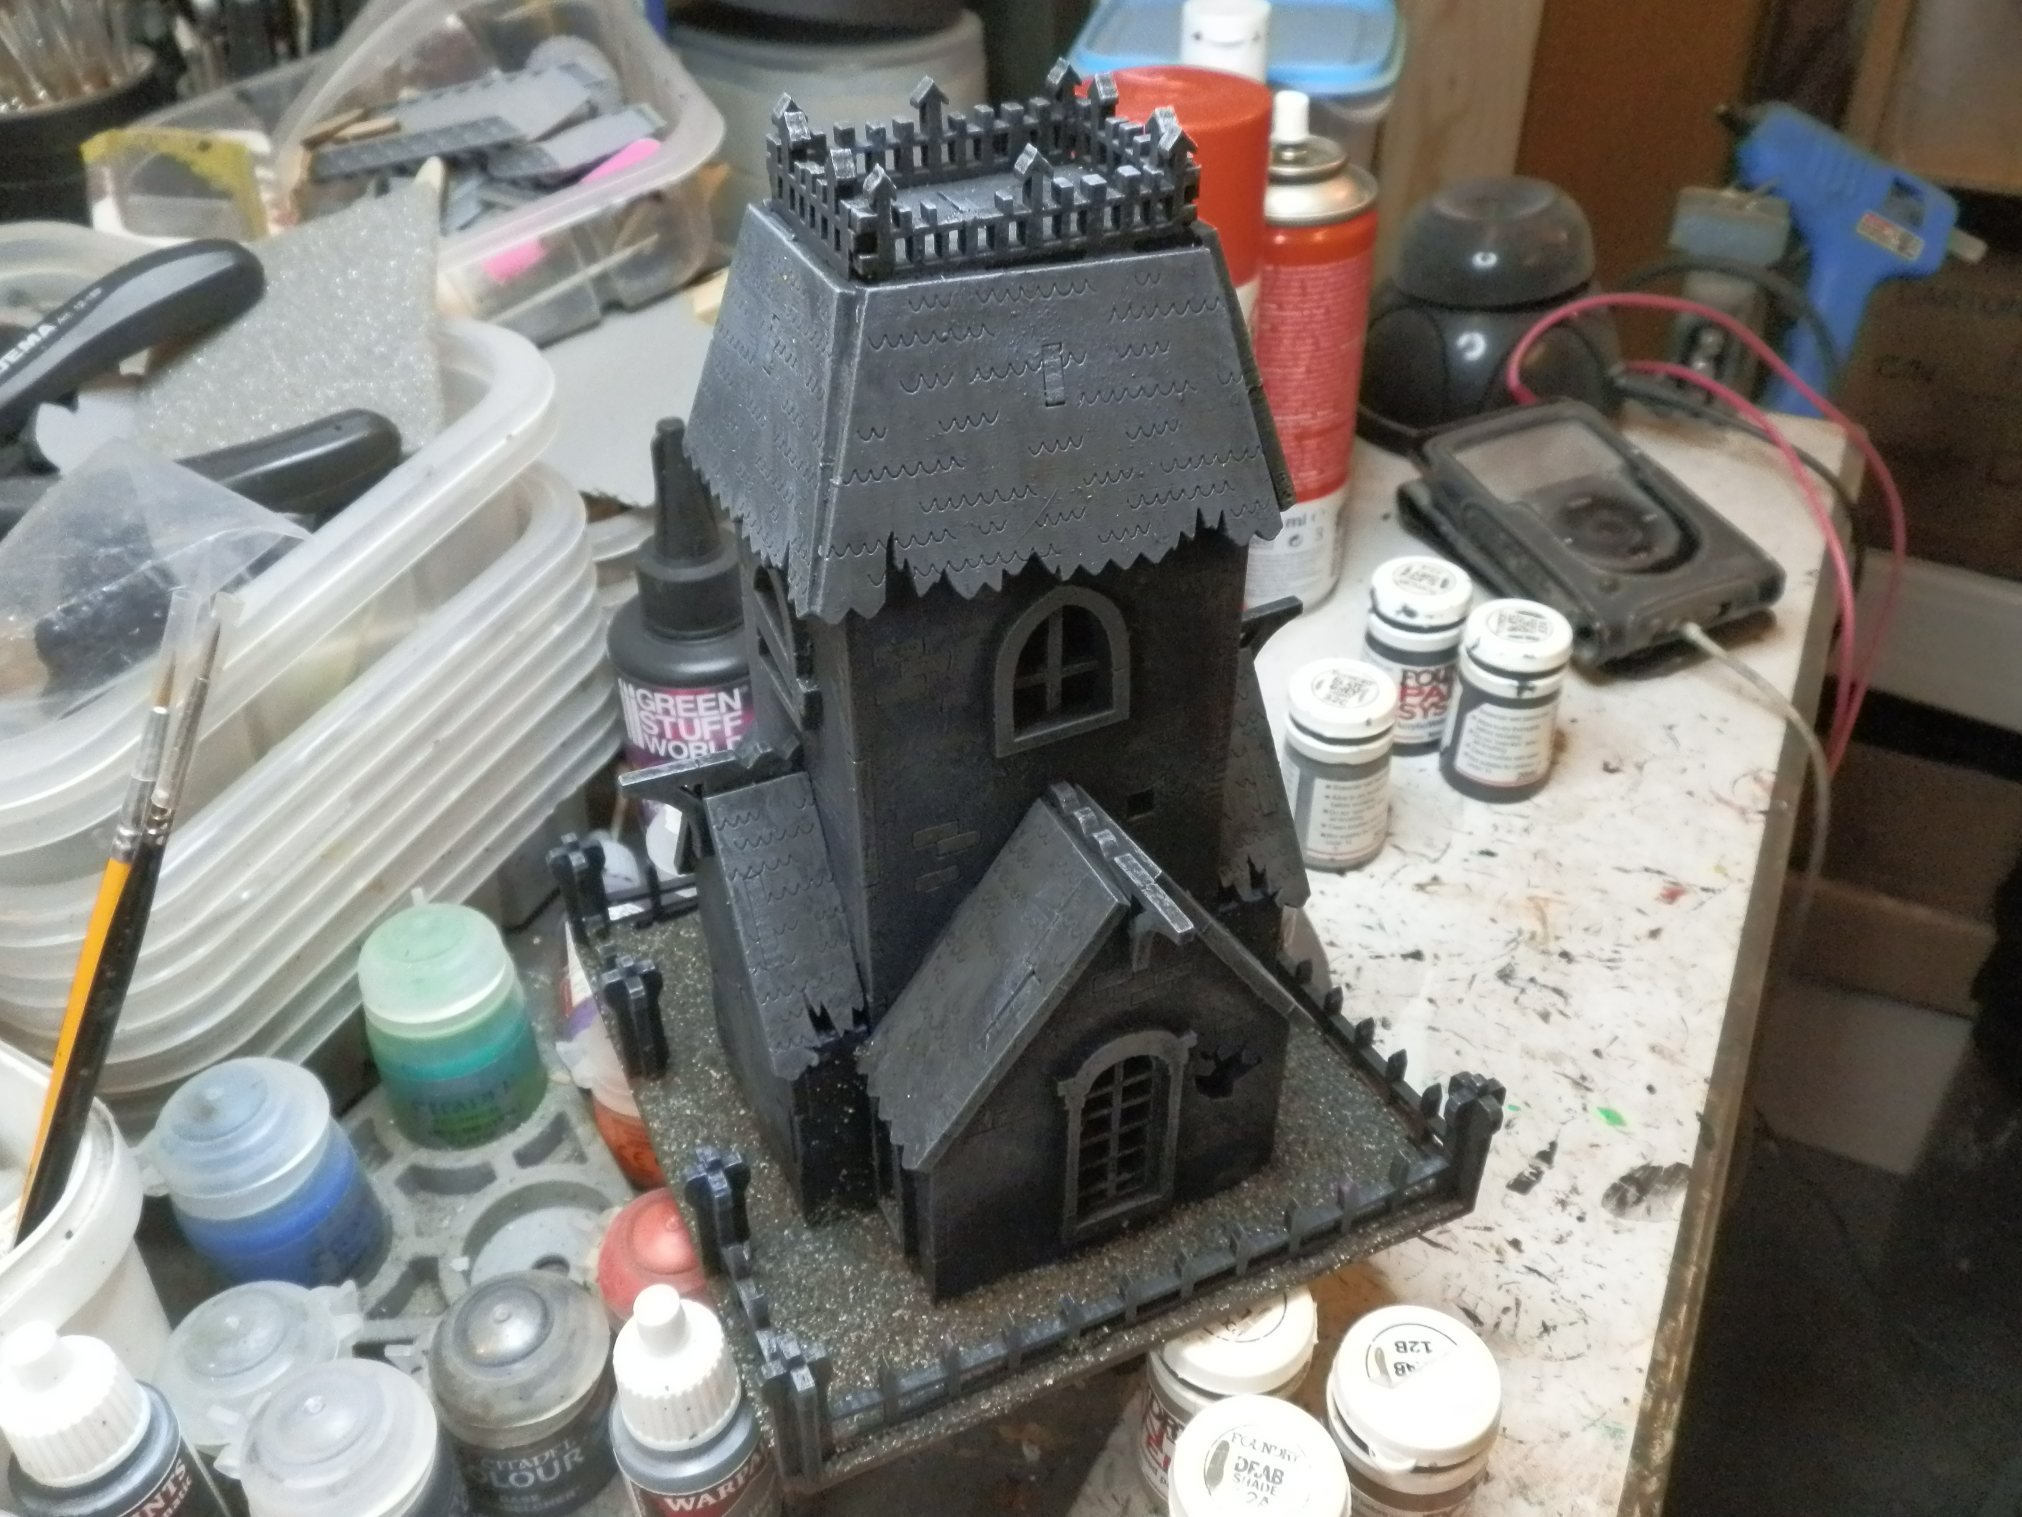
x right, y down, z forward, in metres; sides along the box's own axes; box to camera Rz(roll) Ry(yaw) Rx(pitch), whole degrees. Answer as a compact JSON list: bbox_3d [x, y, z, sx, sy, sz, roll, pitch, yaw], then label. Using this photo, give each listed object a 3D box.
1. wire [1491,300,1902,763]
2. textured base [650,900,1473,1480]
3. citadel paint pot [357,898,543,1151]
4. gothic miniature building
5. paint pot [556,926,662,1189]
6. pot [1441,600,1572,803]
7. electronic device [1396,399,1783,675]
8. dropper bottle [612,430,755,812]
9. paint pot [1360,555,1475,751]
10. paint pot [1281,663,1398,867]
[{"bbox_3d":[0.242,-0.095,0.582,0.120,0.090,0.200,-2,37,0],"label":"wire"},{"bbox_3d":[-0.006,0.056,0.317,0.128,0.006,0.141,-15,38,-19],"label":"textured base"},{"bbox_3d":[-0.123,0.057,0.358,0.034,0.048,0.036,-1,36,0],"label":"citadel paint pot"},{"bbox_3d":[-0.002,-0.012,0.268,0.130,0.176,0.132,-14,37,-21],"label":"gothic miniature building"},{"bbox_3d":[-0.077,0.065,0.347,0.036,0.047,0.034,-4,37,-1],"label":"paint pot"},{"bbox_3d":[0.135,-0.016,0.445,0.031,0.048,0.031,11,39,16],"label":"pot"},{"bbox_3d":[0.200,-0.082,0.578,0.072,0.025,0.114,-16,45,-11],"label":"electronic device"},{"bbox_3d":[-0.077,-0.026,0.408,0.042,0.125,0.042,-9,38,-10],"label":"dropper bottle"},{"bbox_3d":[0.114,-0.029,0.463,0.031,0.048,0.031,8,38,13],"label":"paint pot"},{"bbox_3d":[0.087,0.001,0.442,0.029,0.051,0.029,-1,36,0],"label":"paint pot"}]

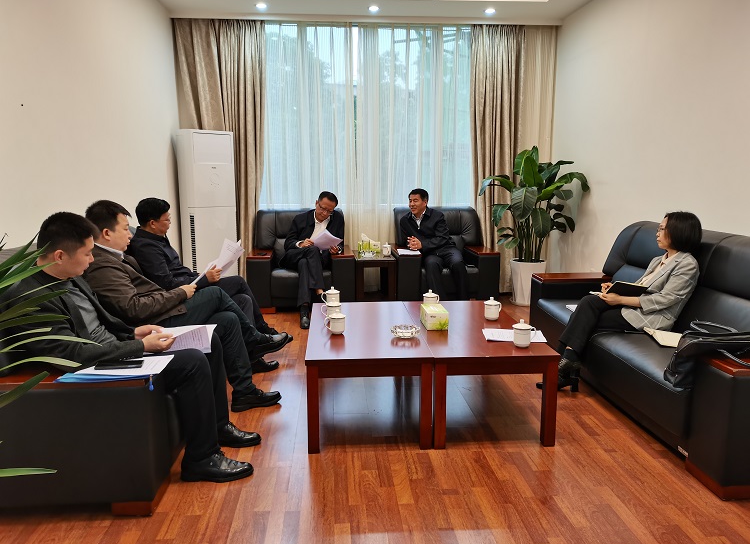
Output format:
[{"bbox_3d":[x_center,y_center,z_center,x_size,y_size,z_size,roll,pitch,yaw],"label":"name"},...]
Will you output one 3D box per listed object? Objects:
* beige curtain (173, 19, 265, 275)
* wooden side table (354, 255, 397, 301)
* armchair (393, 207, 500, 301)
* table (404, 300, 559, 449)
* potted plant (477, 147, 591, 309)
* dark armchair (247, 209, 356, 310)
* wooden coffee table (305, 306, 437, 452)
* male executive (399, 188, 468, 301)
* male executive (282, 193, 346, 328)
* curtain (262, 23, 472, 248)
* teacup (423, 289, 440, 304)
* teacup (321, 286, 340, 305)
[{"bbox_3d":[-1.715,-1.237,6.385,1.000,3.070,0.180,-1,8,-4],"label":"beige curtain"},{"bbox_3d":[-0.011,0.086,6.182,0.430,0.520,0.620,-1,8,-4],"label":"wooden side table"},{"bbox_3d":[0.722,-0.192,6.281,1.080,1.040,0.860,-1,8,-4],"label":"armchair"},{"bbox_3d":[0.522,0.524,3.293,0.590,0.449,1.330,-1,8,-4],"label":"table"},{"bbox_3d":[1.712,-0.497,6.042,1.160,1.690,1.020,-1,8,-4],"label":"potted plant"},{"bbox_3d":[-0.766,-0.161,6.093,1.080,1.040,0.870,-1,8,-7],"label":"dark armchair"},{"bbox_3d":[-0.071,0.530,3.263,0.590,0.449,1.330,-1,8,-4],"label":"wooden coffee table"},{"bbox_3d":[0.647,-0.249,5.915,0.720,1.250,0.950,1,8,6],"label":"male executive"},{"bbox_3d":[-0.623,-0.182,5.590,0.660,1.210,1.220,0,8,1],"label":"male executive"},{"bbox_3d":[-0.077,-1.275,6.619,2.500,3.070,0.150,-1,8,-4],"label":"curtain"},{"bbox_3d":[0.361,0.183,3.635,0.110,0.132,0.092,-1,8,-4],"label":"teacup"},{"bbox_3d":[-0.293,0.167,3.768,0.124,0.132,0.092,-1,8,-4],"label":"teacup"}]

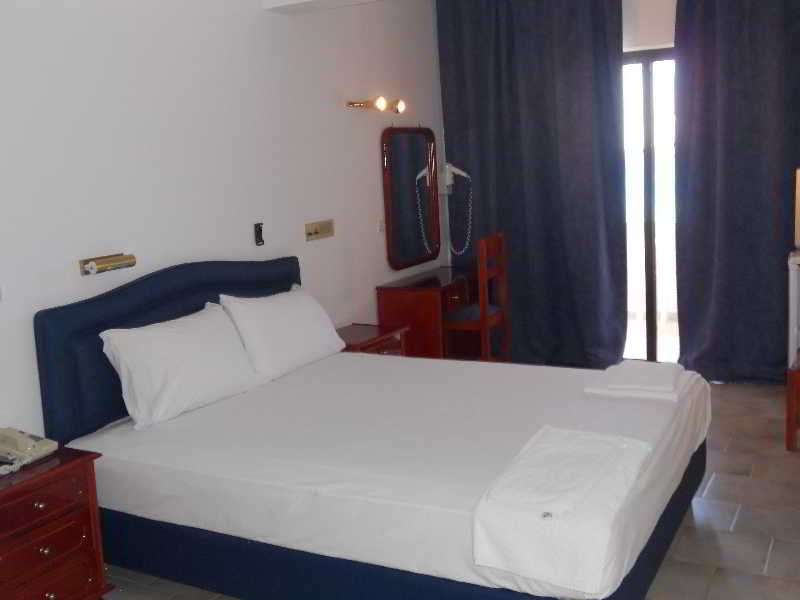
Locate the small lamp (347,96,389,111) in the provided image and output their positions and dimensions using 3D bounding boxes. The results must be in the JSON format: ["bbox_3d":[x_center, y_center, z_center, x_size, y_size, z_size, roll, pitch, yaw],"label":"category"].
[{"bbox_3d":[-0.185,-1.169,5.247,0.149,0.081,0.246,2,11,28],"label":"small lamp"}]

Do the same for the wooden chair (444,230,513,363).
[{"bbox_3d":[0.434,0.070,5.611,0.414,0.975,0.361,2,11,28],"label":"wooden chair"}]

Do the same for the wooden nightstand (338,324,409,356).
[{"bbox_3d":[-0.229,0.441,5.026,0.372,0.507,0.529,2,11,28],"label":"wooden nightstand"}]

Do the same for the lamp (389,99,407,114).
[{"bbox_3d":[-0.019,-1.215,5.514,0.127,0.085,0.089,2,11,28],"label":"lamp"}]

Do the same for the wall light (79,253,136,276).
[{"bbox_3d":[-1.169,-0.145,3.547,0.085,0.064,0.231,2,11,28],"label":"wall light"}]

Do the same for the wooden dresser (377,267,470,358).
[{"bbox_3d":[0.283,0.184,5.885,0.447,0.678,0.931,2,11,28],"label":"wooden dresser"}]

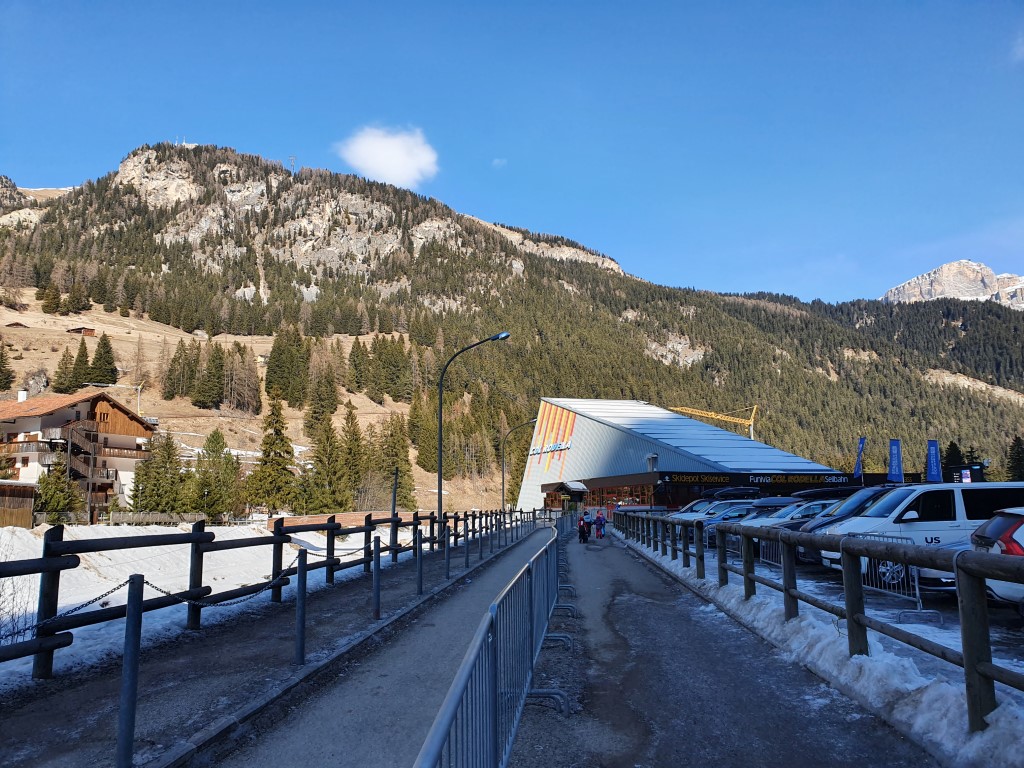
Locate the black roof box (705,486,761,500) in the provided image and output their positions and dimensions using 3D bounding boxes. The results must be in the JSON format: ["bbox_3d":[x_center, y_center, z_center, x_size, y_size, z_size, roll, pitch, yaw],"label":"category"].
[{"bbox_3d":[9.095,4.411,31.184,1.880,0.400,0.800,-2,-9,7],"label":"black roof box"}]

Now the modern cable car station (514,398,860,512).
[{"bbox_3d":[13.695,5.852,72.174,19.000,13.800,41.000,2,-9,-14],"label":"modern cable car station"}]

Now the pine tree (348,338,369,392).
[{"bbox_3d":[-47.058,-5.718,235.780,6.033,16.824,6.033,0,-9,0],"label":"pine tree"}]

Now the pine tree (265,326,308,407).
[{"bbox_3d":[-66.140,-5.230,225.579,10.795,23.841,10.795,0,-9,0],"label":"pine tree"}]

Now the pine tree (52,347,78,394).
[{"bbox_3d":[-132.614,-4.045,228.429,6.846,14.473,6.846,0,-9,0],"label":"pine tree"}]

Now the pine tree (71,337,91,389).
[{"bbox_3d":[-136.167,-6.075,243.962,6.312,17.089,6.312,0,-9,0],"label":"pine tree"}]

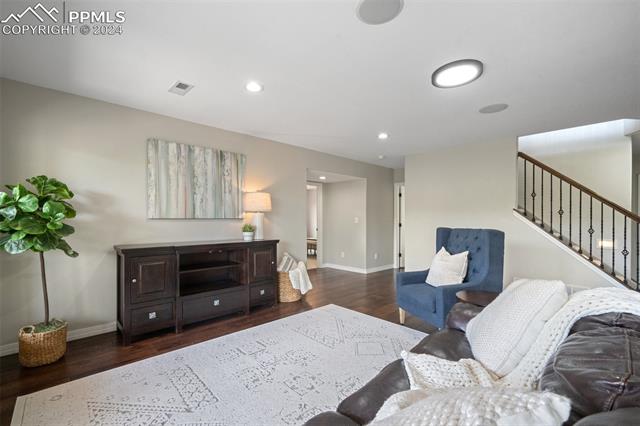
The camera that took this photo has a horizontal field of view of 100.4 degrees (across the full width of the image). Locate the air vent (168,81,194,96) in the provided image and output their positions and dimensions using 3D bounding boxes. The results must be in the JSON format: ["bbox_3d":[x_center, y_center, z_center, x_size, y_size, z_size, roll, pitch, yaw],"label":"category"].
[{"bbox_3d":[-1.322,-1.172,2.535,0.145,0.020,0.285,1,-2,-43],"label":"air vent"}]

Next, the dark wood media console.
[{"bbox_3d":[-1.380,0.815,3.248,1.820,0.920,0.515,1,-2,-43],"label":"dark wood media console"}]

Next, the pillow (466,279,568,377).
[{"bbox_3d":[1.072,0.582,1.470,0.160,0.480,0.480,35,4,15],"label":"pillow"}]

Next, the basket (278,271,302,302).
[{"bbox_3d":[-0.459,1.070,4.027,0.370,0.440,0.370,0,-1,0],"label":"basket"}]

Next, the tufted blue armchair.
[{"bbox_3d":[1.393,0.723,2.908,0.820,1.085,0.730,0,-1,-20],"label":"tufted blue armchair"}]

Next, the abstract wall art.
[{"bbox_3d":[-1.534,-0.383,3.472,1.210,0.915,0.040,1,-2,-43],"label":"abstract wall art"}]

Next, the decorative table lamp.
[{"bbox_3d":[-0.872,0.035,3.773,0.390,0.690,0.390,0,-1,0],"label":"decorative table lamp"}]

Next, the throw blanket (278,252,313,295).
[{"bbox_3d":[-0.374,0.880,4.041,0.480,0.620,0.380,0,-1,-1],"label":"throw blanket"}]

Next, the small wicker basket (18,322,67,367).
[{"bbox_3d":[-2.382,1.119,2.297,0.290,0.275,0.290,1,-2,-43],"label":"small wicker basket"}]

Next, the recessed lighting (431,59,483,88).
[{"bbox_3d":[1.155,-1.160,2.256,0.420,0.050,0.420,0,-1,0],"label":"recessed lighting"}]

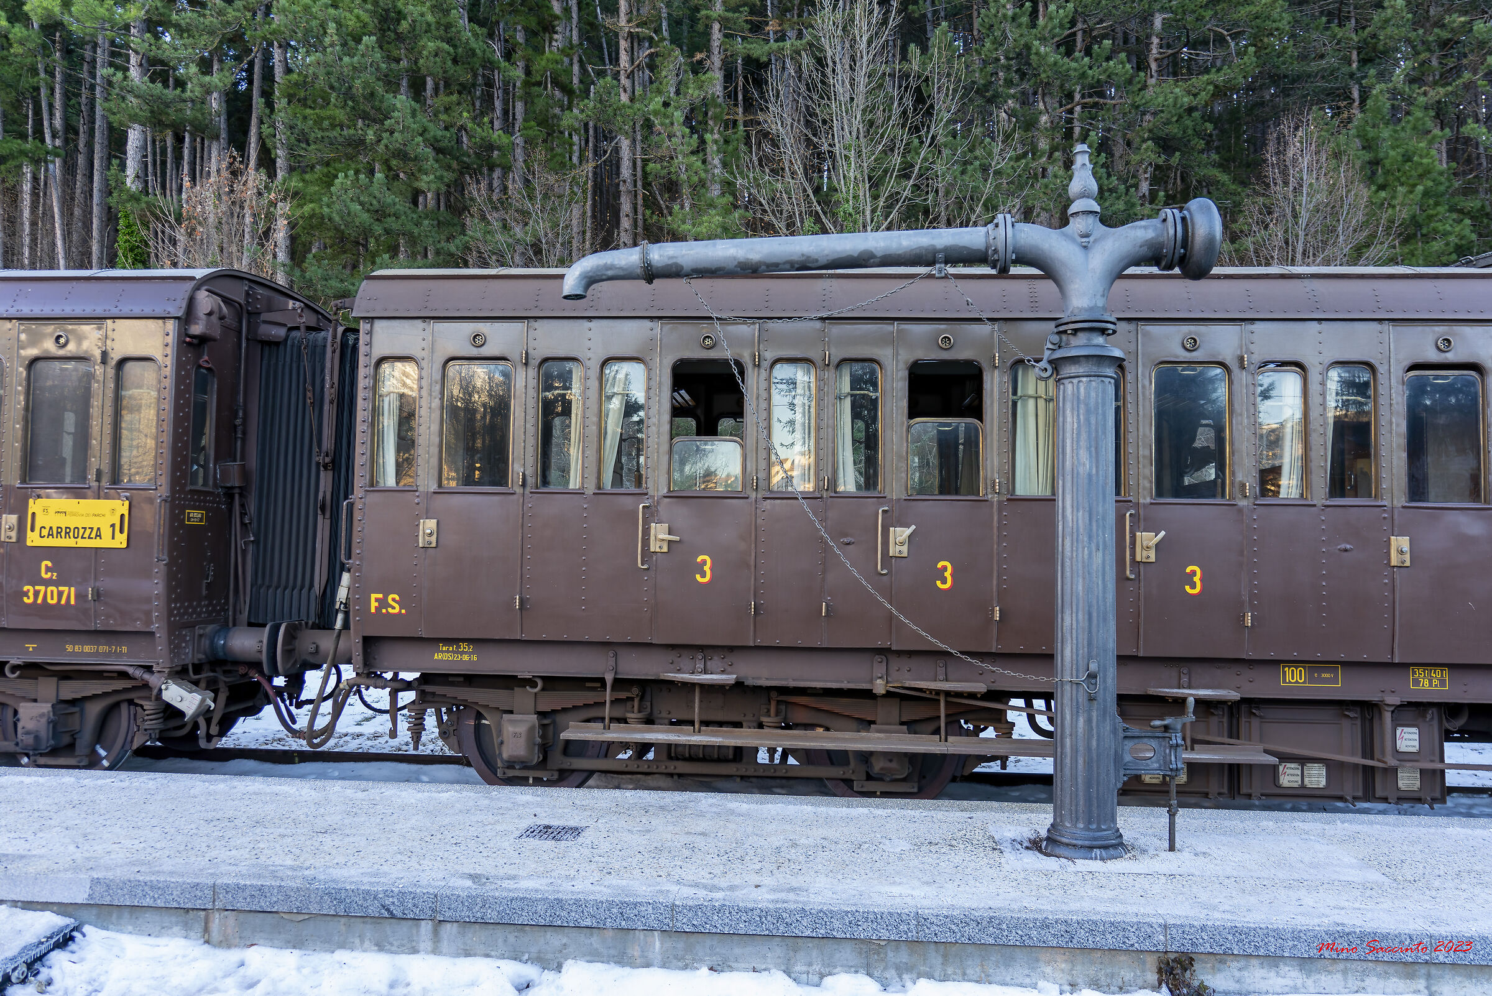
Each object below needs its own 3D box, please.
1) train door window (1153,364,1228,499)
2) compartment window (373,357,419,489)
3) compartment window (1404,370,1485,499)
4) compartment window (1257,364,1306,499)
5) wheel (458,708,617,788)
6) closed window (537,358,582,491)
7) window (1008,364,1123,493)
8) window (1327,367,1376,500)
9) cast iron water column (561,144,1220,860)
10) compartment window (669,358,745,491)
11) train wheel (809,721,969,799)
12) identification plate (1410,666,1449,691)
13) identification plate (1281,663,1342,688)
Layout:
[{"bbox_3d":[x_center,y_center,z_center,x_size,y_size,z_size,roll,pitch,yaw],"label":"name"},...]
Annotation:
[{"bbox_3d":[2.856,-0.425,6.931,0.474,0.874,0.060,1,-3,4],"label":"train door window"},{"bbox_3d":[-2.302,-0.495,7.104,0.290,0.854,0.050,1,-3,4],"label":"compartment window"},{"bbox_3d":[4.419,-0.385,6.816,0.466,0.837,0.060,1,-3,4],"label":"compartment window"},{"bbox_3d":[3.329,-0.414,6.696,0.291,0.838,0.050,1,-3,4],"label":"compartment window"},{"bbox_3d":[-1.514,1.657,7.797,1.060,1.060,0.150,1,-3,4],"label":"wheel"},{"bbox_3d":[-1.208,-0.482,7.025,0.291,0.845,0.050,1,-3,4],"label":"closed window"},{"bbox_3d":[2.085,-0.447,6.988,0.719,0.858,0.060,1,-3,4],"label":"window"},{"bbox_3d":[3.846,-0.421,6.859,0.300,0.865,0.060,1,-3,4],"label":"window"},{"bbox_3d":[0.695,-0.050,5.735,3.516,3.638,0.460,1,-3,9],"label":"cast iron water column"},{"bbox_3d":[-0.264,-0.485,7.160,0.506,0.887,0.060,1,-3,4],"label":"compartment window"},{"bbox_3d":[0.940,1.615,7.404,1.080,1.080,0.135,1,-3,4],"label":"train wheel"},{"bbox_3d":[4.175,1.104,6.583,0.221,0.134,0.010,1,-3,4],"label":"identification plate"},{"bbox_3d":[3.479,1.094,6.633,0.353,0.128,0.010,1,-3,4],"label":"identification plate"}]

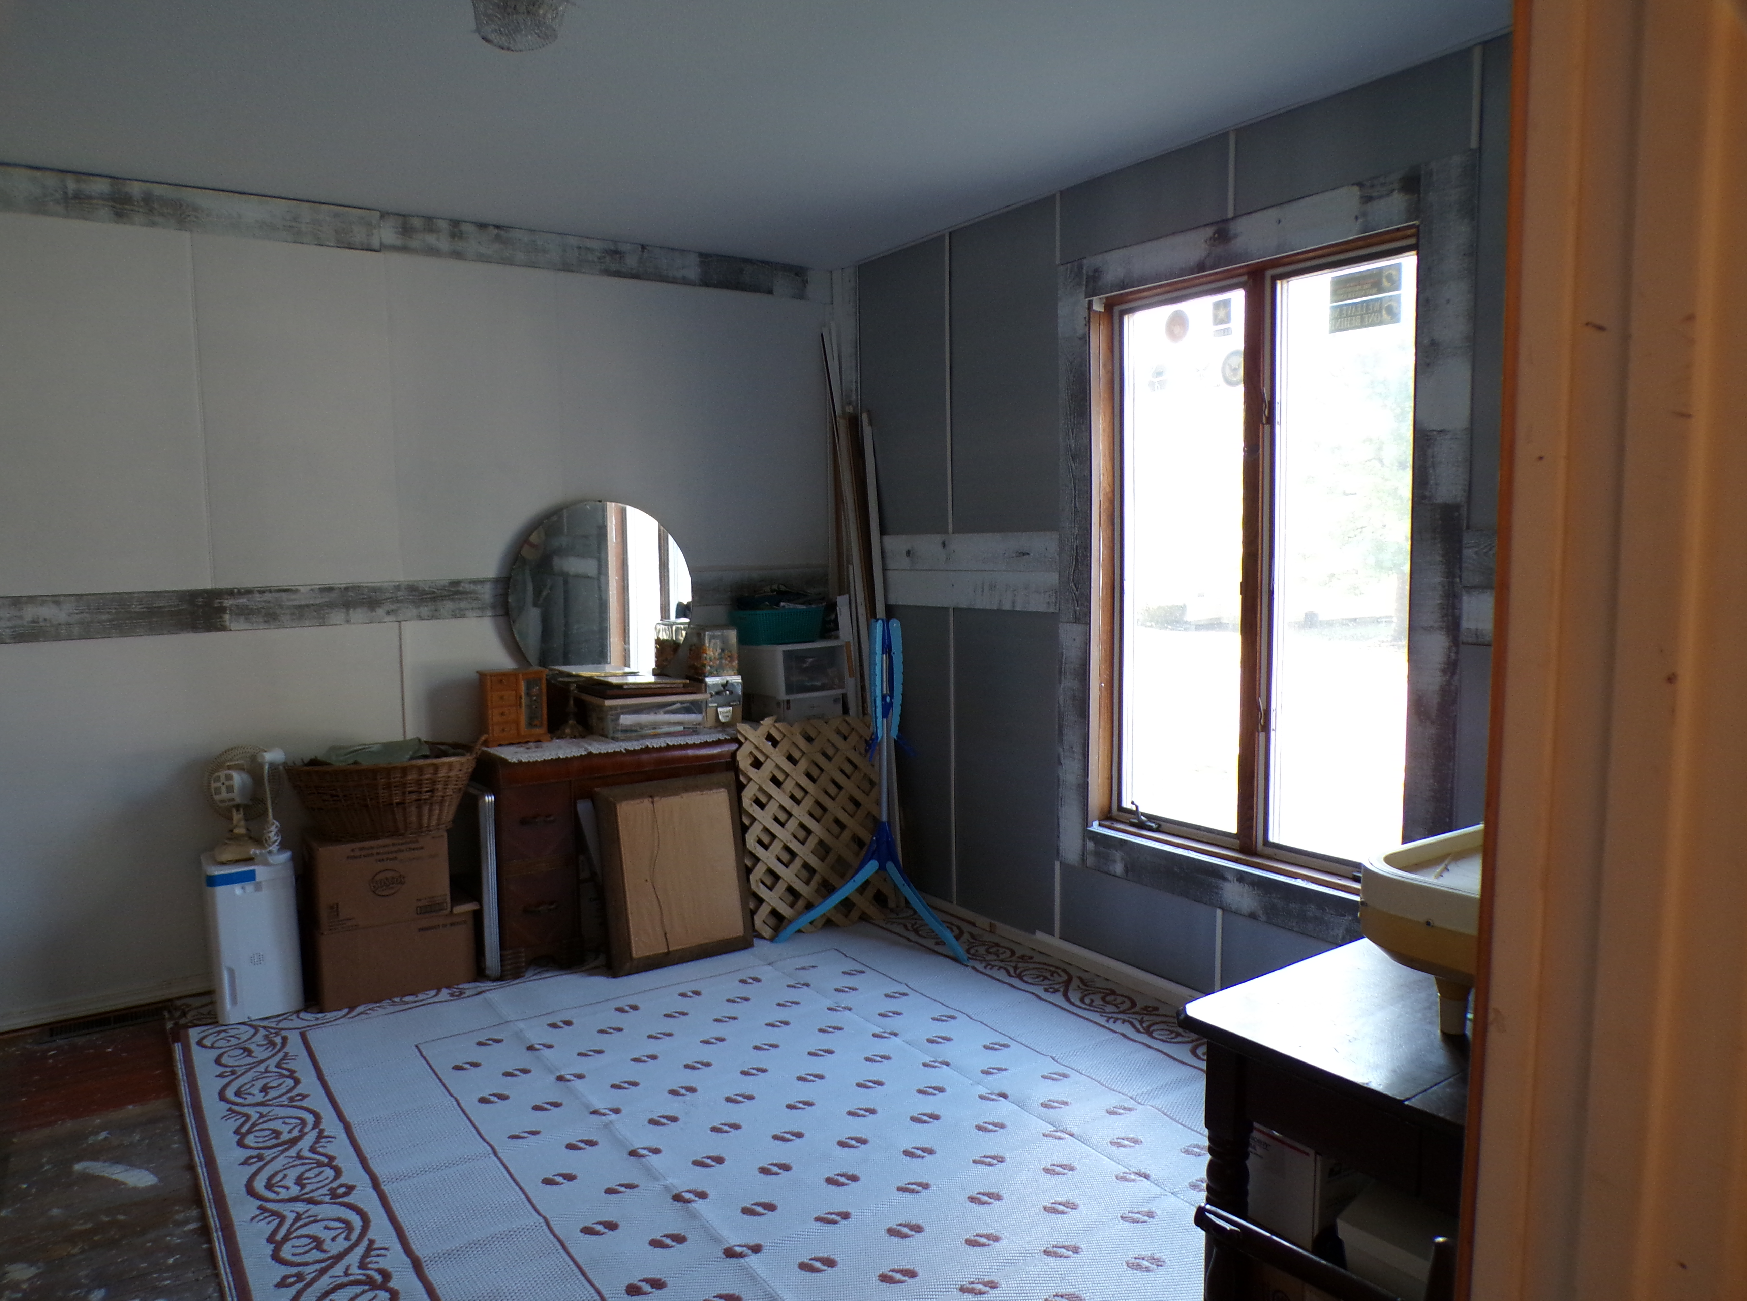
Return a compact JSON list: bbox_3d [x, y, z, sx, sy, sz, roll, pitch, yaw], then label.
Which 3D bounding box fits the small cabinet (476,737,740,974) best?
[{"bbox_3d":[-0.895,0.662,4.327,0.999,0.713,0.375,-4,6,-34],"label":"small cabinet"}]

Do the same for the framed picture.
[{"bbox_3d":[-0.674,0.746,4.099,0.500,0.602,0.060,-4,-4,-34],"label":"framed picture"}]

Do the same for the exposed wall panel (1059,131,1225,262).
[{"bbox_3d":[0.796,-1.340,3.614,0.020,0.211,0.684,-4,6,-34],"label":"exposed wall panel"}]

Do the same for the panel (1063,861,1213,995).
[{"bbox_3d":[0.822,0.854,3.814,0.020,0.239,0.674,-4,6,-34],"label":"panel"}]

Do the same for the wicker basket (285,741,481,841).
[{"bbox_3d":[-1.536,0.440,3.811,0.566,0.259,0.327,-4,6,-34],"label":"wicker basket"}]

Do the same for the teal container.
[{"bbox_3d":[-0.361,-0.103,4.716,0.313,0.131,0.257,-4,6,-34],"label":"teal container"}]

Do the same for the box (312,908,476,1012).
[{"bbox_3d":[-1.557,0.955,3.890,0.445,0.225,0.299,-4,6,-34],"label":"box"}]

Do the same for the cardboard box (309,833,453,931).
[{"bbox_3d":[-1.573,0.708,3.838,0.366,0.275,0.264,-4,6,-34],"label":"cardboard box"}]

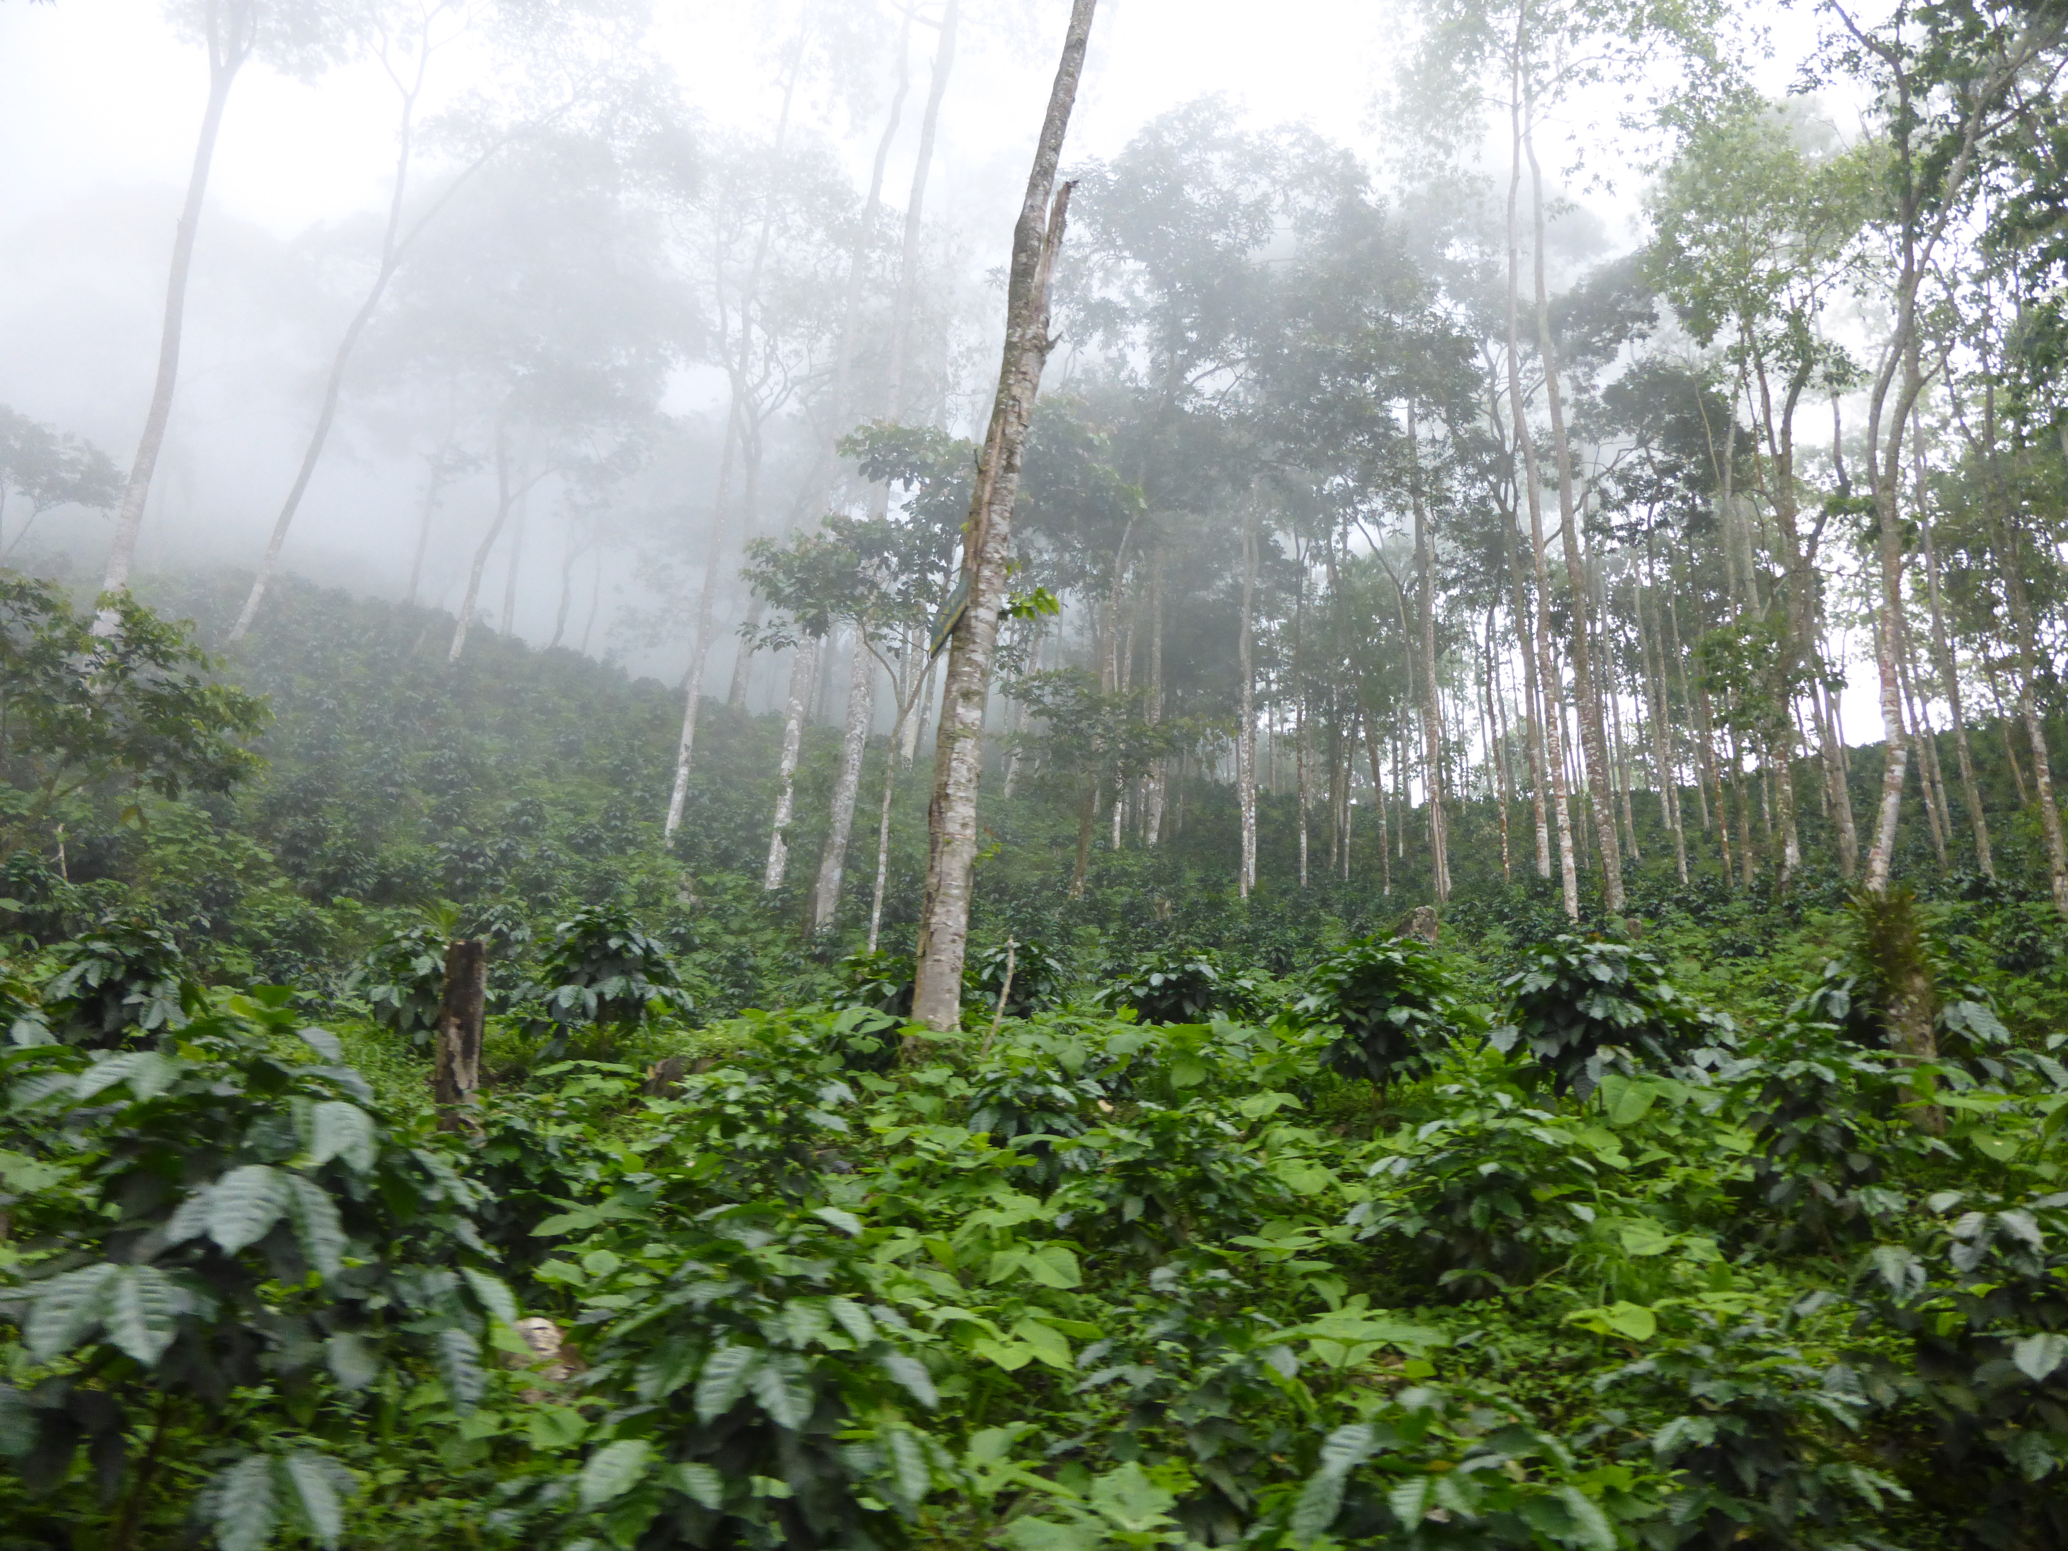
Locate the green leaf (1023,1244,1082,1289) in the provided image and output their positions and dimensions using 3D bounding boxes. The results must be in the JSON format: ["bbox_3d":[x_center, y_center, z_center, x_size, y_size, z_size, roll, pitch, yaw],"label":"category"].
[{"bbox_3d":[0.042,1.109,3.500,0.130,0.030,0.105,30,34,34],"label":"green leaf"}]

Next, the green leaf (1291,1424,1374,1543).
[{"bbox_3d":[0.403,0.957,2.100,0.114,0.160,0.090,1,-10,0],"label":"green leaf"}]

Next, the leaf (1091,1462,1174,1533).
[{"bbox_3d":[0.165,1.208,2.600,0.149,0.119,0.110,1,-10,0],"label":"leaf"}]

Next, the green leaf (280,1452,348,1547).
[{"bbox_3d":[-0.996,1.002,2.150,0.094,0.132,0.070,1,-10,0],"label":"green leaf"}]

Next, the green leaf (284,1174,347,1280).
[{"bbox_3d":[-1.040,0.654,2.250,0.089,0.150,0.070,1,-10,0],"label":"green leaf"}]

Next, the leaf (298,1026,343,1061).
[{"bbox_3d":[-1.194,0.449,2.600,0.076,0.057,0.080,1,-10,0],"label":"leaf"}]

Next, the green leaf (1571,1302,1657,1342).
[{"bbox_3d":[1.270,1.195,3.400,0.150,0.040,0.130,-15,30,-19],"label":"green leaf"}]

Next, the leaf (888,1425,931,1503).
[{"bbox_3d":[-0.203,1.110,2.500,0.060,0.135,0.030,-5,-35,-22],"label":"leaf"}]

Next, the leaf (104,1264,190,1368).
[{"bbox_3d":[-1.201,0.730,2.100,0.100,0.150,0.035,-3,-39,-41],"label":"leaf"}]

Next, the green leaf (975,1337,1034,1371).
[{"bbox_3d":[-0.058,1.119,3.000,0.110,0.030,0.110,-1,18,-7],"label":"green leaf"}]

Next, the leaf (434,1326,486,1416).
[{"bbox_3d":[-0.887,0.920,2.400,0.080,0.135,0.060,1,-10,0],"label":"leaf"}]

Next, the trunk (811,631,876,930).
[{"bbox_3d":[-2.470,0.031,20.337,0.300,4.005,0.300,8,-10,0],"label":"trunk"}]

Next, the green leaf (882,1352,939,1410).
[{"bbox_3d":[-0.210,1.011,2.600,0.135,0.030,0.055,35,34,28],"label":"green leaf"}]

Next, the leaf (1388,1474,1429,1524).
[{"bbox_3d":[0.544,1.048,2.250,0.061,0.073,0.050,1,-10,0],"label":"leaf"}]

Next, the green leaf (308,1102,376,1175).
[{"bbox_3d":[-1.024,0.536,2.300,0.085,0.120,0.035,-10,-40,-45],"label":"green leaf"}]

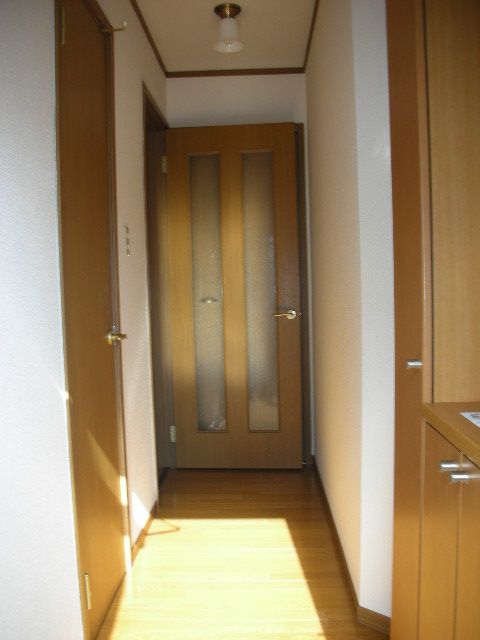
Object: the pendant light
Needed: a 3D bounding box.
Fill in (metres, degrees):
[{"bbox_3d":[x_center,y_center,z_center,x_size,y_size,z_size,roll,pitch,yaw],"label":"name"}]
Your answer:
[{"bbox_3d":[-0.051,-1.304,2.889,0.141,0.182,0.141,-1,4,2],"label":"pendant light"}]

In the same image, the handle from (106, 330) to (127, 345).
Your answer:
[{"bbox_3d":[-0.436,0.066,2.254,0.063,0.050,0.135,-1,4,2],"label":"handle"}]

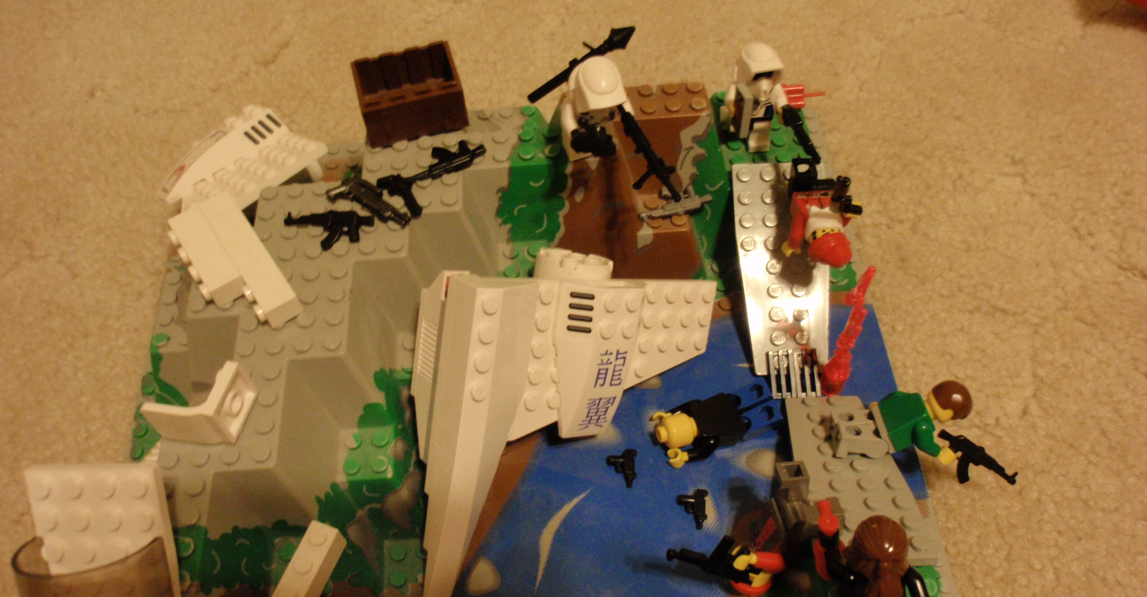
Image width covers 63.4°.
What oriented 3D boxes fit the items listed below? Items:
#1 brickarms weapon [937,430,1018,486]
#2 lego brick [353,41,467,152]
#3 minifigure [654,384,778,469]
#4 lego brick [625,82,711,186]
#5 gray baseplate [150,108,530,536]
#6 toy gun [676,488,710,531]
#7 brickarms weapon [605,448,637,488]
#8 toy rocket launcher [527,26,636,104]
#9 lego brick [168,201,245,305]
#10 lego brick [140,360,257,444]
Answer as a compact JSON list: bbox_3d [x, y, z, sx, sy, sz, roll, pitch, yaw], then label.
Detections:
[{"bbox_3d":[0.122,0.052,0.284,0.027,0.004,0.013,33,64,23],"label":"brickarms weapon"},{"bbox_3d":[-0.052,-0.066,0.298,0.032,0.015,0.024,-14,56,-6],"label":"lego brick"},{"bbox_3d":[0.046,0.039,0.294,0.041,0.013,0.022,-13,56,-7],"label":"minifigure"},{"bbox_3d":[0.029,-0.053,0.312,0.031,0.030,0.023,-5,56,0],"label":"lego brick"},{"bbox_3d":[-0.079,0.008,0.295,0.141,0.059,0.173,-5,56,0],"label":"gray baseplate"},{"bbox_3d":[0.036,0.064,0.283,0.010,0.003,0.013,4,56,6],"label":"toy gun"},{"bbox_3d":[0.015,0.053,0.292,0.010,0.003,0.013,2,56,5],"label":"brickarms weapon"},{"bbox_3d":[0.003,-0.073,0.288,0.046,0.007,0.011,-38,62,-20],"label":"toy rocket launcher"},{"bbox_3d":[-0.107,-0.012,0.270,0.011,0.008,0.032,-31,59,-16],"label":"lego brick"},{"bbox_3d":[-0.096,0.026,0.238,0.021,0.016,0.016,6,56,8],"label":"lego brick"}]

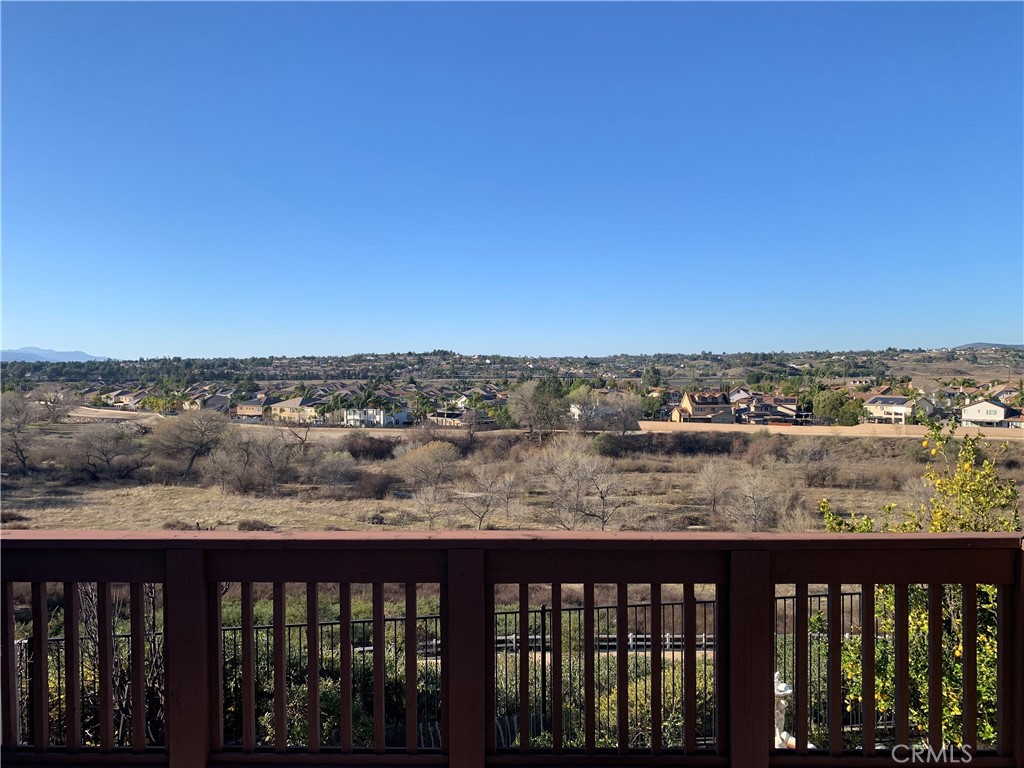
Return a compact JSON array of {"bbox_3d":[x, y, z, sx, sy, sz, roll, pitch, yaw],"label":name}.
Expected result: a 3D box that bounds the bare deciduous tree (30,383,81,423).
[{"bbox_3d":[-167.000,6.800,282.000,16.500,14.500,15.500,-1,2,-31],"label":"bare deciduous tree"}]

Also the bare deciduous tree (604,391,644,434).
[{"bbox_3d":[32.800,8.300,225.000,11.700,12.900,11.000,0,2,8],"label":"bare deciduous tree"}]

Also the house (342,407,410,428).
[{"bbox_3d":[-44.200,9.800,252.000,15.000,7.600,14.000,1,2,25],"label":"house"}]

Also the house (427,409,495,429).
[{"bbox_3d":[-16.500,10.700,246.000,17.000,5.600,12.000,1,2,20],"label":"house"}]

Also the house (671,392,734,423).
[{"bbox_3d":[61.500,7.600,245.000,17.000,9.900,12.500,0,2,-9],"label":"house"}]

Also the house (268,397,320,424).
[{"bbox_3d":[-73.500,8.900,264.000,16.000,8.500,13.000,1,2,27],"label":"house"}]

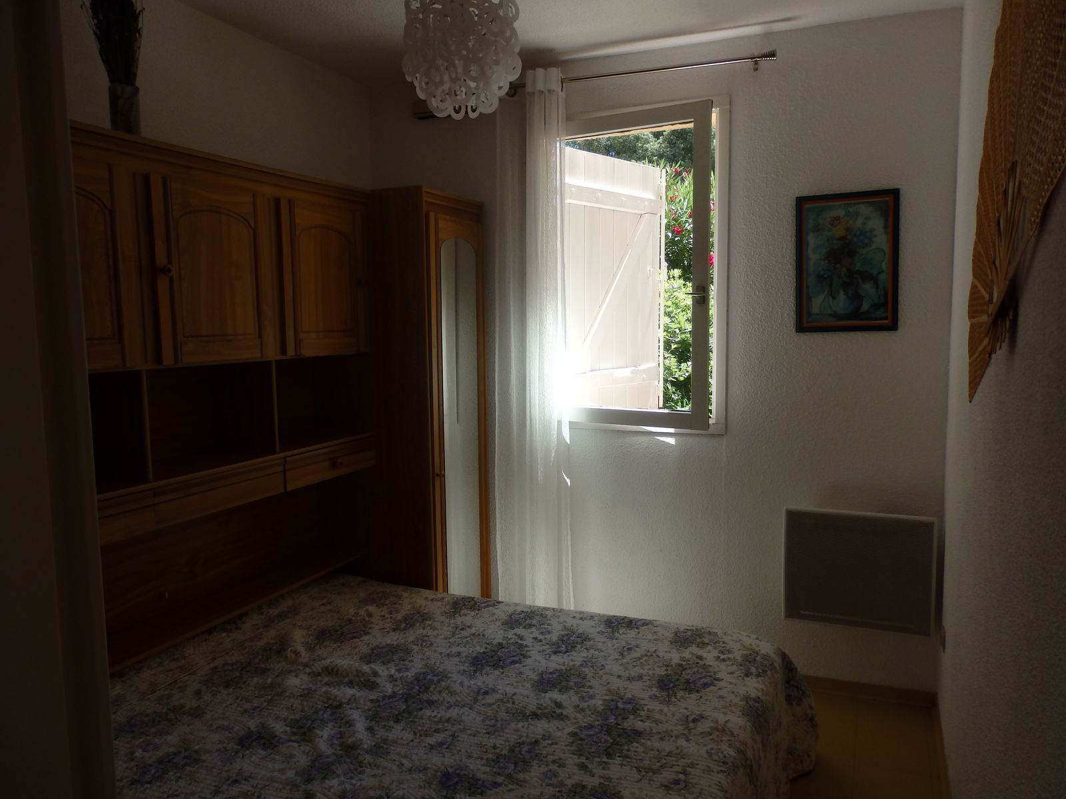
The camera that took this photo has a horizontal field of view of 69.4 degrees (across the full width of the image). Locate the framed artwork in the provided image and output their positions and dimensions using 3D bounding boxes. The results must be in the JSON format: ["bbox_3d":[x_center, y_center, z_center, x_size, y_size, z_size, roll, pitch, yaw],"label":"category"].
[{"bbox_3d":[1.142,-0.496,2.804,0.344,0.497,0.025,1,6,22],"label":"framed artwork"}]

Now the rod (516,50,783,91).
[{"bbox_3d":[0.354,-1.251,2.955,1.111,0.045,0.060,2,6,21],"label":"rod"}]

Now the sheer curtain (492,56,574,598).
[{"bbox_3d":[0.001,-0.120,3.218,0.346,2.417,0.110,1,6,22],"label":"sheer curtain"}]

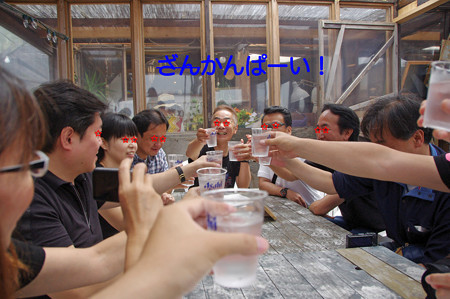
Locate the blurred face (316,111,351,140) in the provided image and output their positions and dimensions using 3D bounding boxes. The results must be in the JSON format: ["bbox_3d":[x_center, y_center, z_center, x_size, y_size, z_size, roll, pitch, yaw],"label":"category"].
[{"bbox_3d":[0.522,-0.089,1.630,0.140,0.200,0.155,-6,4,-24],"label":"blurred face"}]

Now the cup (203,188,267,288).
[{"bbox_3d":[0.014,0.112,0.427,0.083,0.110,0.083,-1,2,0],"label":"cup"}]

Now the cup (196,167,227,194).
[{"bbox_3d":[-0.035,0.116,0.931,0.083,0.110,0.083,0,5,0],"label":"cup"}]

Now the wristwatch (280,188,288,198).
[{"bbox_3d":[0.364,0.269,2.060,0.045,0.056,0.040,42,-12,-35],"label":"wristwatch"}]

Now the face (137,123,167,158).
[{"bbox_3d":[-0.373,-0.045,1.700,0.140,0.195,0.155,20,16,37],"label":"face"}]

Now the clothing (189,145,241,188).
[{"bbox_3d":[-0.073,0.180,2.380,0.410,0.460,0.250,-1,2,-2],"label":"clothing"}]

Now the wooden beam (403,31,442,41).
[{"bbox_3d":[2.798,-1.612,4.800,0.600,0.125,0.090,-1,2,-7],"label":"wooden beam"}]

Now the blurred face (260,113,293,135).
[{"bbox_3d":[0.317,-0.140,2.140,0.155,0.195,0.140,1,6,38],"label":"blurred face"}]

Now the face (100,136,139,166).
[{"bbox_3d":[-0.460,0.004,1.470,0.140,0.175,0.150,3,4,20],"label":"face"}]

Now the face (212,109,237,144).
[{"bbox_3d":[-0.003,-0.151,2.200,0.155,0.215,0.140,-1,3,12],"label":"face"}]

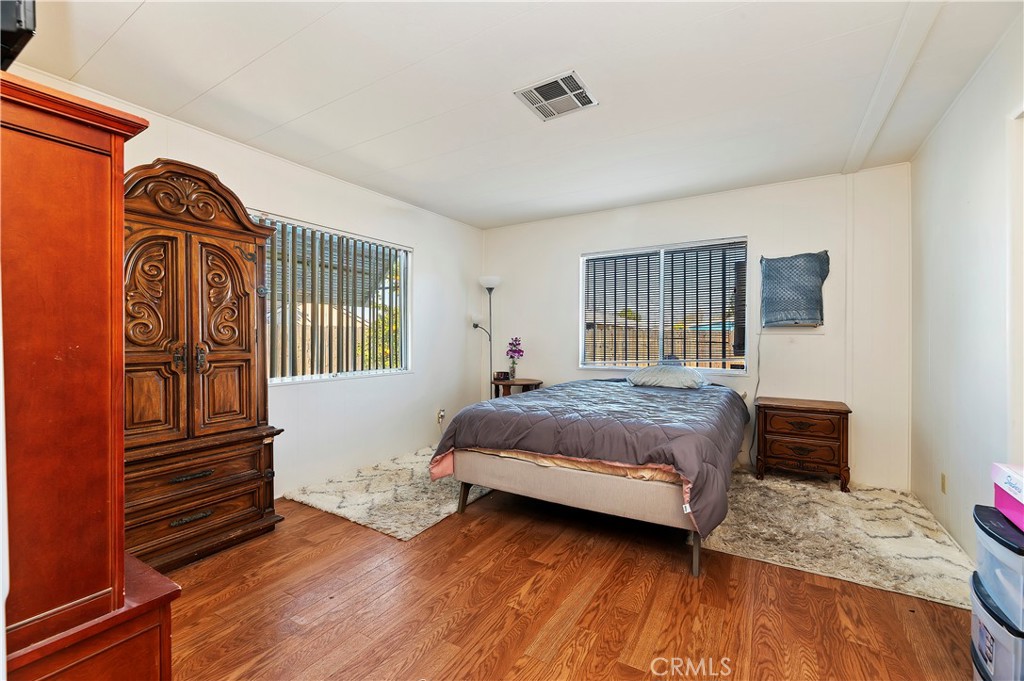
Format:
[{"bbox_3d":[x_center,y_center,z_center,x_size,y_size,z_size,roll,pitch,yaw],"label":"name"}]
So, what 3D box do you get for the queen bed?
[{"bbox_3d":[0.741,0.773,3.095,1.760,0.737,1.980,0,1,30],"label":"queen bed"}]

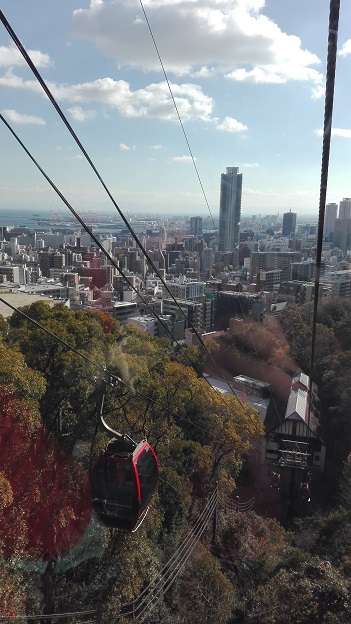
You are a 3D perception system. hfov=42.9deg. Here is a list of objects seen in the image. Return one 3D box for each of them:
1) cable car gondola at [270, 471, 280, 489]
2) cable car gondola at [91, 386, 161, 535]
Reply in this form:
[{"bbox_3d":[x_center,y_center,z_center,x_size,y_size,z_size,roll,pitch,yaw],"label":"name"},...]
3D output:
[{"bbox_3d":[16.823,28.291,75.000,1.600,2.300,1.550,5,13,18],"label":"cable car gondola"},{"bbox_3d":[-1.452,4.055,12.902,1.600,4.150,1.550,5,13,18],"label":"cable car gondola"}]

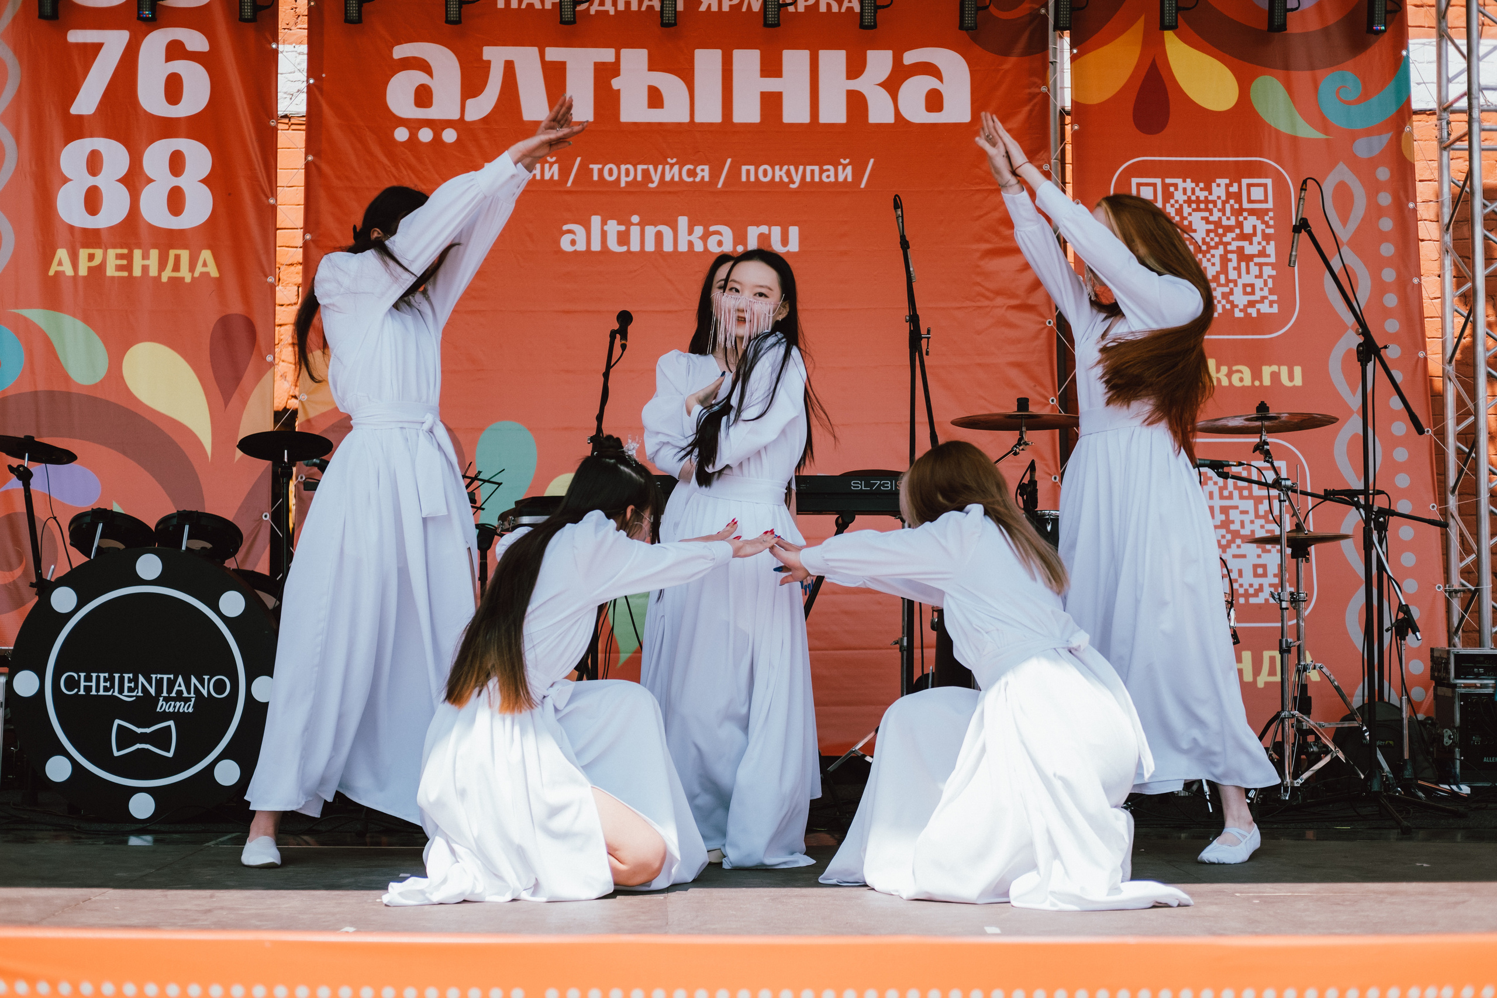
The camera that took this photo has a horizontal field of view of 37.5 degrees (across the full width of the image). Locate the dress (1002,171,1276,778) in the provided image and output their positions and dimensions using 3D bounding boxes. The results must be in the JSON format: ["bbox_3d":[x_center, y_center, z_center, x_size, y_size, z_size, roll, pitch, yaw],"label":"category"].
[{"bbox_3d":[0.940,-0.021,5.411,0.620,1.480,0.600,3,-5,-44],"label":"dress"}]

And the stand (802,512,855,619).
[{"bbox_3d":[0.135,0.501,6.782,0.420,0.920,0.420,0,-3,0],"label":"stand"}]

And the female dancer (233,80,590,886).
[{"bbox_3d":[-0.807,-0.039,5.309,0.720,1.840,0.530,-2,-4,38],"label":"female dancer"}]

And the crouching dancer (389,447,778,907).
[{"bbox_3d":[-0.345,0.359,4.817,0.880,0.970,0.580,2,-4,-25],"label":"crouching dancer"}]

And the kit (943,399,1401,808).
[{"bbox_3d":[1.310,0.326,7.213,1.550,1.320,1.300,0,-3,0],"label":"kit"}]

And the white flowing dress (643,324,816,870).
[{"bbox_3d":[-0.047,0.248,5.394,0.430,1.280,0.430,-2,-4,38],"label":"white flowing dress"}]

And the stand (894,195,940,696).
[{"bbox_3d":[0.515,-0.004,7.133,0.550,1.970,0.600,1,-4,-17],"label":"stand"}]

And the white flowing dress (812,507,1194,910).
[{"bbox_3d":[0.560,0.438,4.854,0.820,0.850,0.650,-1,-3,16],"label":"white flowing dress"}]

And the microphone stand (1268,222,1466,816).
[{"bbox_3d":[1.869,0.035,6.727,0.550,1.840,0.530,0,-3,0],"label":"microphone stand"}]

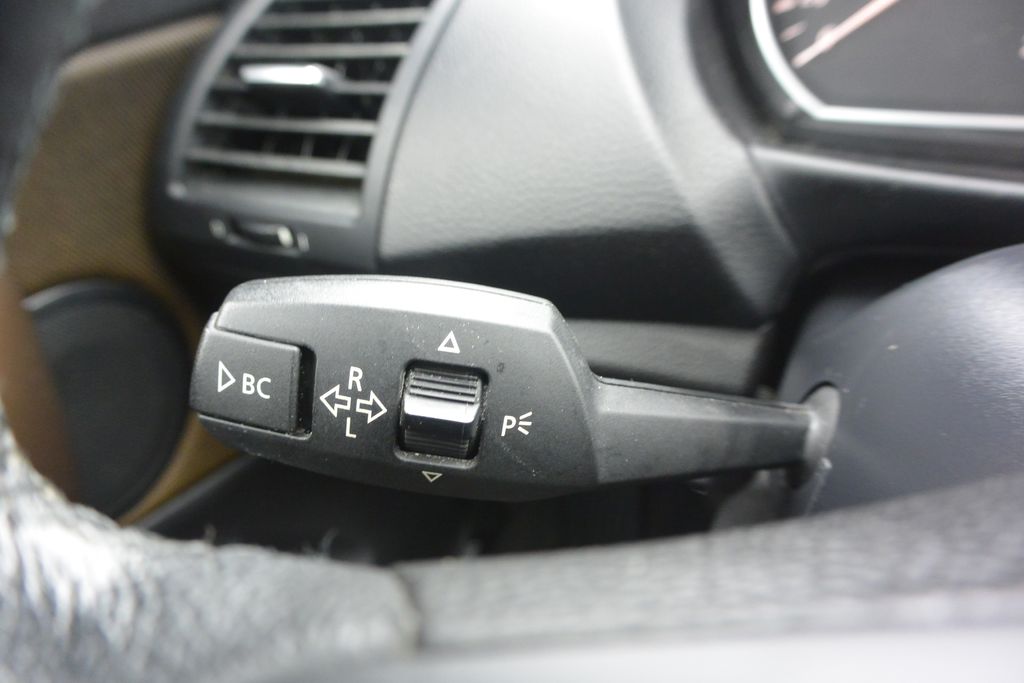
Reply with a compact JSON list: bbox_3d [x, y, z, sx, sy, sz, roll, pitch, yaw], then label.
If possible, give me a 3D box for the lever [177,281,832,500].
[{"bbox_3d":[-0.001,0.009,0.147,0.117,0.037,0.027,6,8,2],"label":"lever"}]

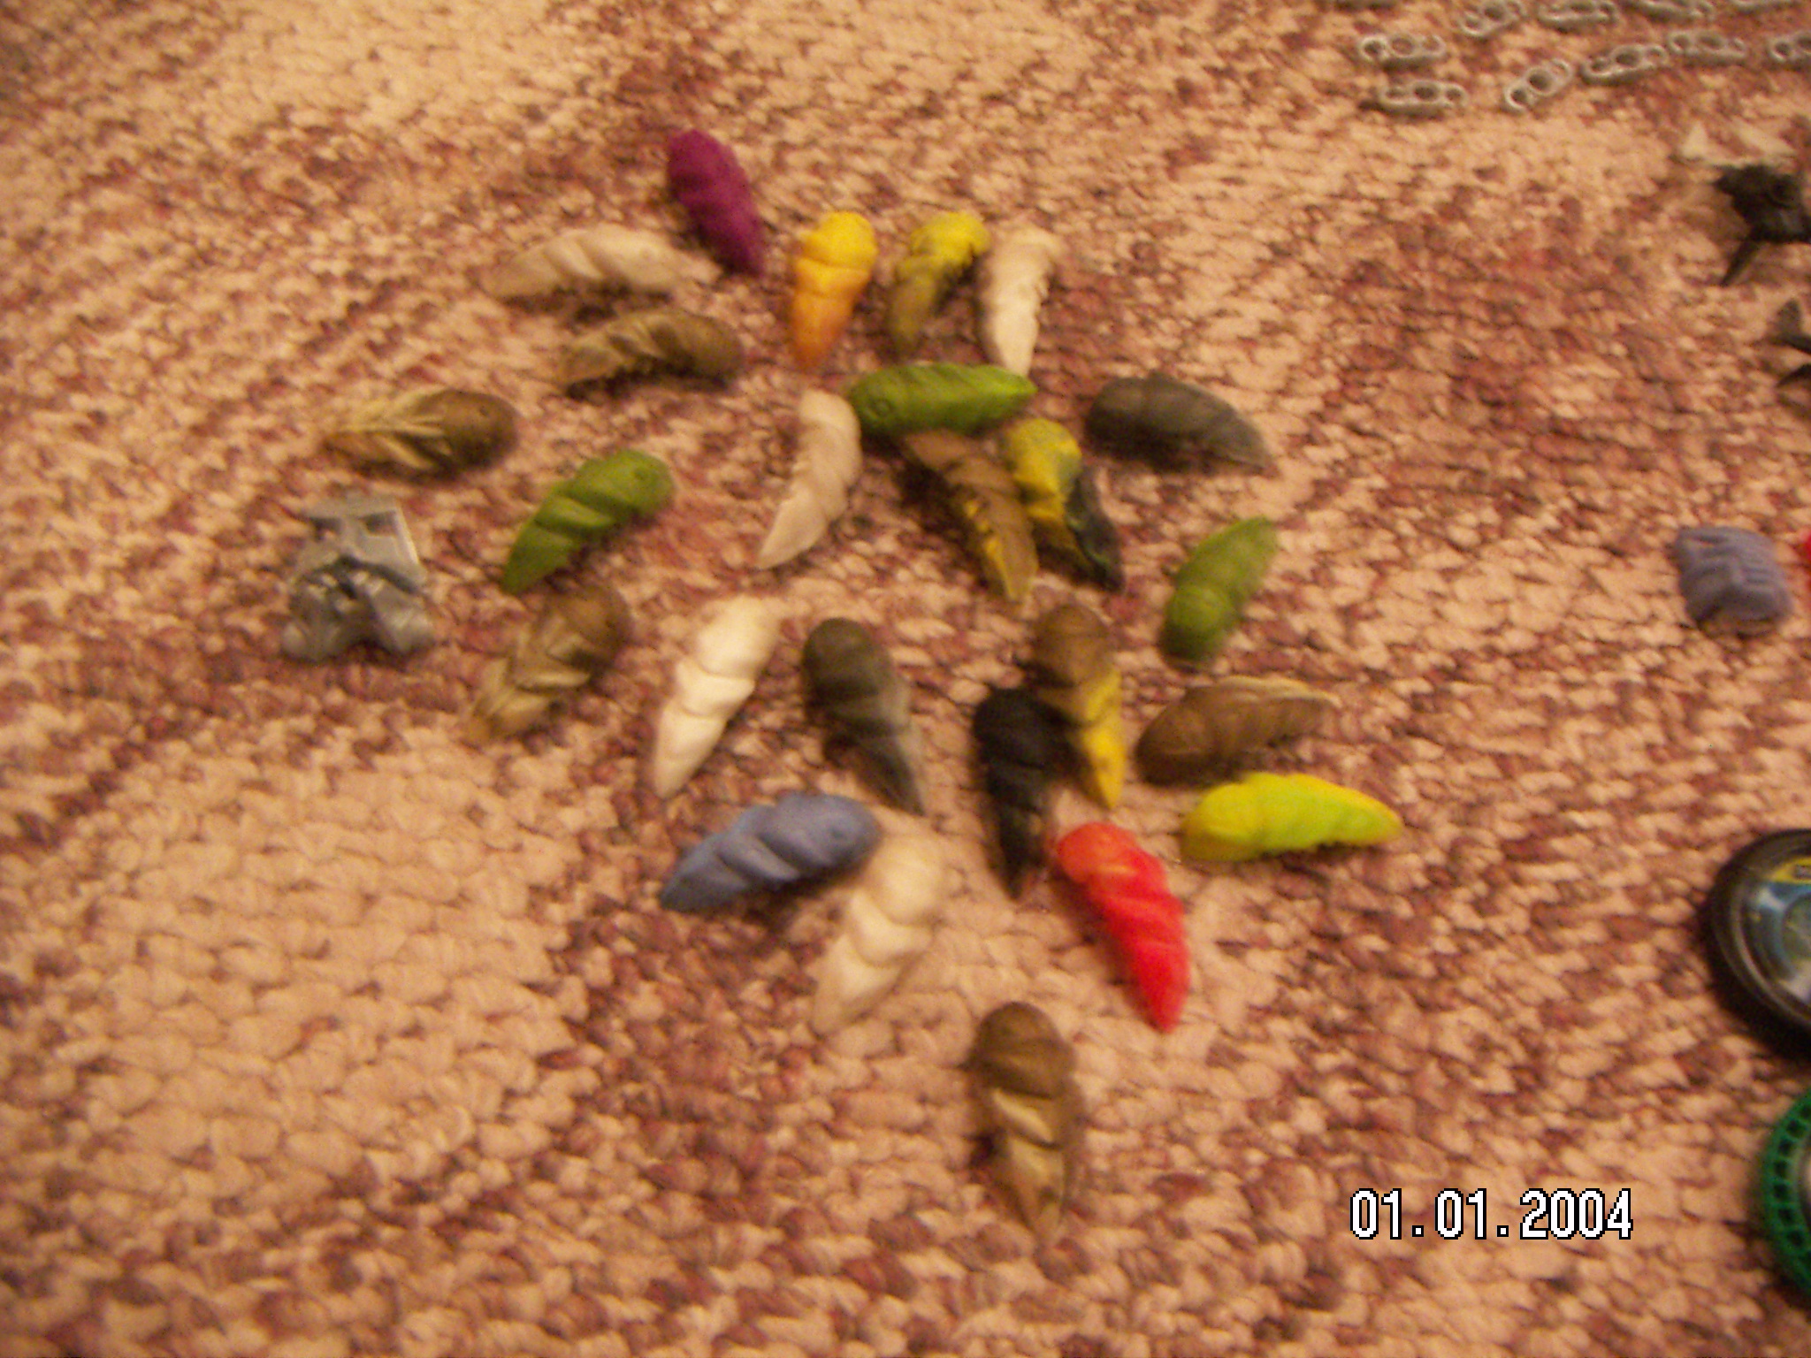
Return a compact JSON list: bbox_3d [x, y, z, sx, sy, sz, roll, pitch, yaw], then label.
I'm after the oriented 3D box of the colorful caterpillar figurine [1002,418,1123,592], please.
[{"bbox_3d":[0.037,-0.041,0.437,0.017,0.015,0.046,-18,62,-11],"label":"colorful caterpillar figurine"}]

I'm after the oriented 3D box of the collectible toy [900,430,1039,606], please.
[{"bbox_3d":[0.016,-0.040,0.435,0.017,0.016,0.047,-22,62,-12],"label":"collectible toy"}]

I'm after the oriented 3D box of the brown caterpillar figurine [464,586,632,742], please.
[{"bbox_3d":[-0.077,-0.003,0.404,0.019,0.016,0.046,34,66,13],"label":"brown caterpillar figurine"}]

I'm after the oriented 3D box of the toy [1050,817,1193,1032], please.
[{"bbox_3d":[0.044,0.051,0.385,0.019,0.016,0.046,-19,66,-13],"label":"toy"}]

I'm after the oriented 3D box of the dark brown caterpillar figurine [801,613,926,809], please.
[{"bbox_3d":[-0.009,0.007,0.409,0.018,0.015,0.046,-20,62,-12],"label":"dark brown caterpillar figurine"}]

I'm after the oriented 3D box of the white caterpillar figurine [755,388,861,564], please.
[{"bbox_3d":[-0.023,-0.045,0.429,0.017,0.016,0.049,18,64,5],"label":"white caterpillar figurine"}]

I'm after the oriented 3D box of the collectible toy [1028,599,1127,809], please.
[{"bbox_3d":[0.044,0.005,0.446,0.017,0.015,0.052,-8,58,-5],"label":"collectible toy"}]

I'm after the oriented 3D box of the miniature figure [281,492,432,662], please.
[{"bbox_3d":[-0.120,-0.022,0.412,0.030,0.015,0.037,-6,64,-7],"label":"miniature figure"}]

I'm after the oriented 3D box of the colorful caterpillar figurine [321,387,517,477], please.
[{"bbox_3d":[-0.115,-0.058,0.445,0.046,0.015,0.017,1,60,0],"label":"colorful caterpillar figurine"}]

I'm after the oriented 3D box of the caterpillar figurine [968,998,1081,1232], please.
[{"bbox_3d":[0.024,0.085,0.364,0.018,0.015,0.045,-6,60,-4],"label":"caterpillar figurine"}]

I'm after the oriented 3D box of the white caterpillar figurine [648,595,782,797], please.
[{"bbox_3d":[-0.046,0.003,0.447,0.017,0.015,0.054,22,60,13],"label":"white caterpillar figurine"}]

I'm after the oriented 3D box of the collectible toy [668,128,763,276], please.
[{"bbox_3d":[-0.046,-0.117,0.464,0.018,0.016,0.048,-21,67,-14],"label":"collectible toy"}]

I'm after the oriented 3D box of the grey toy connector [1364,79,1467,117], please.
[{"bbox_3d":[0.139,-0.157,0.511,0.024,0.004,0.008,2,60,1],"label":"grey toy connector"}]

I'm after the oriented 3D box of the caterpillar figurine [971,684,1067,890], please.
[{"bbox_3d":[0.023,0.022,0.400,0.017,0.015,0.045,1,60,0],"label":"caterpillar figurine"}]

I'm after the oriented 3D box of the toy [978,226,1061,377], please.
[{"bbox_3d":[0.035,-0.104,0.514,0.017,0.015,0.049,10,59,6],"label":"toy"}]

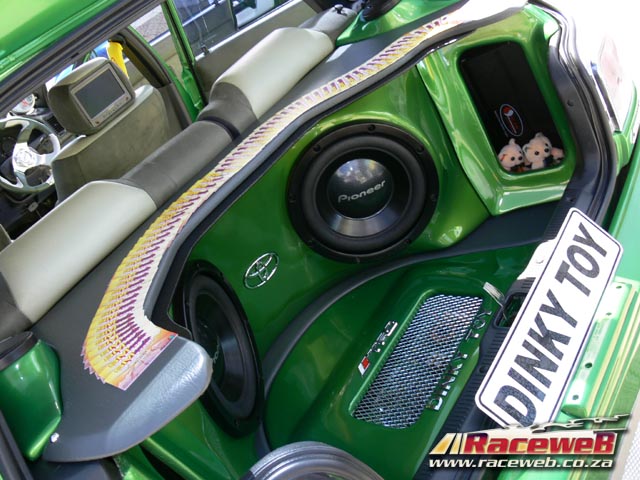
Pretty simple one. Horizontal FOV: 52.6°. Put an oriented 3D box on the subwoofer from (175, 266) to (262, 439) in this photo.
[{"bbox_3d":[-0.212,0.200,1.149,0.120,0.325,0.325,-21,23,12],"label":"subwoofer"}]

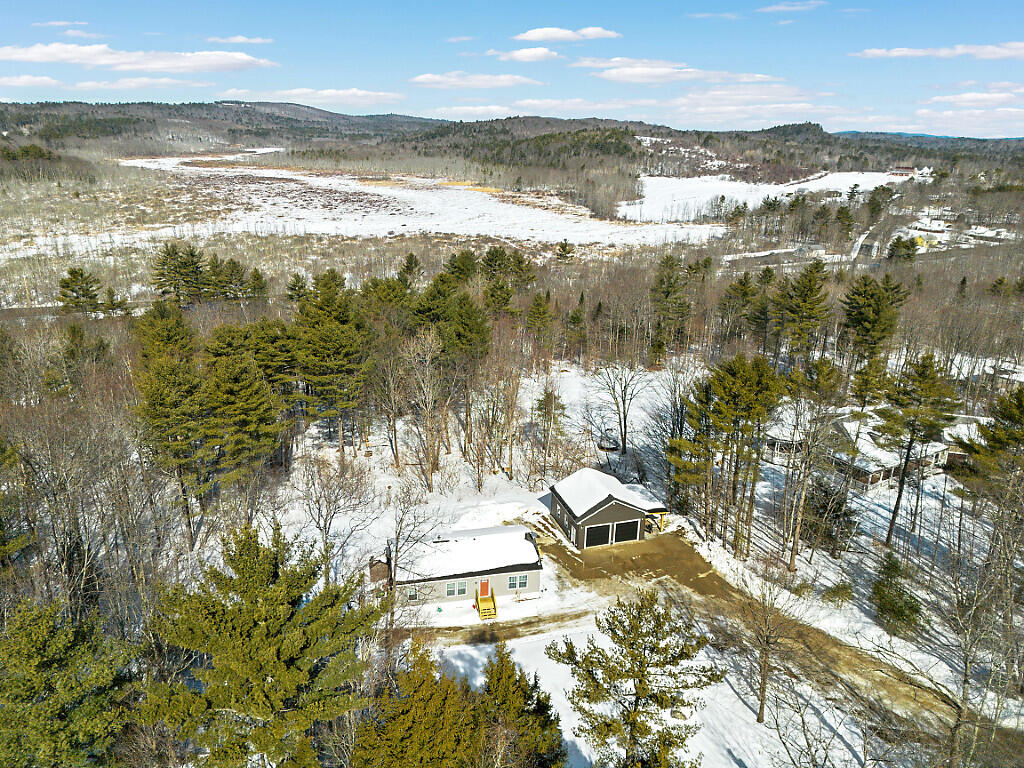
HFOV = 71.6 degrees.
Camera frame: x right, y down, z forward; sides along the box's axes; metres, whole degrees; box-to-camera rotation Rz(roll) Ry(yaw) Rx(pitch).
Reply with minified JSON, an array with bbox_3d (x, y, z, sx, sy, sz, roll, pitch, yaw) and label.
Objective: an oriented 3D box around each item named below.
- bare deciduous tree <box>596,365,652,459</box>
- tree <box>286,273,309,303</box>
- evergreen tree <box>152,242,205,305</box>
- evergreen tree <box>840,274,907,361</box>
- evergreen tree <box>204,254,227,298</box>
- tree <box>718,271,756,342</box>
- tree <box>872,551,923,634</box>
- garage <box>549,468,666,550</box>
[{"bbox_3d":[16.590,3.800,103.770,8.180,14.240,8.180,3,19,9],"label":"bare deciduous tree"},{"bbox_3d":[-62.845,-27.890,206.637,6.400,9.060,6.400,-5,19,-16],"label":"tree"},{"bbox_3d":[-96.218,-31.124,202.087,14.800,17.850,14.800,-8,20,-24],"label":"evergreen tree"},{"bbox_3d":[77.060,-13.700,151.960,13.270,19.970,11.940,10,21,26],"label":"evergreen tree"},{"bbox_3d":[-102.100,-36.330,241.580,7.490,15.390,7.490,-8,21,-22],"label":"evergreen tree"},{"bbox_3d":[50.720,-16.617,156.960,8.400,16.780,8.400,6,19,17],"label":"tree"},{"bbox_3d":[36.130,19.610,67.590,4.760,7.910,4.760,0,19,0],"label":"tree"},{"bbox_3d":[10.911,13.779,81.455,11.200,5.500,8.900,-5,19,-16],"label":"garage"}]

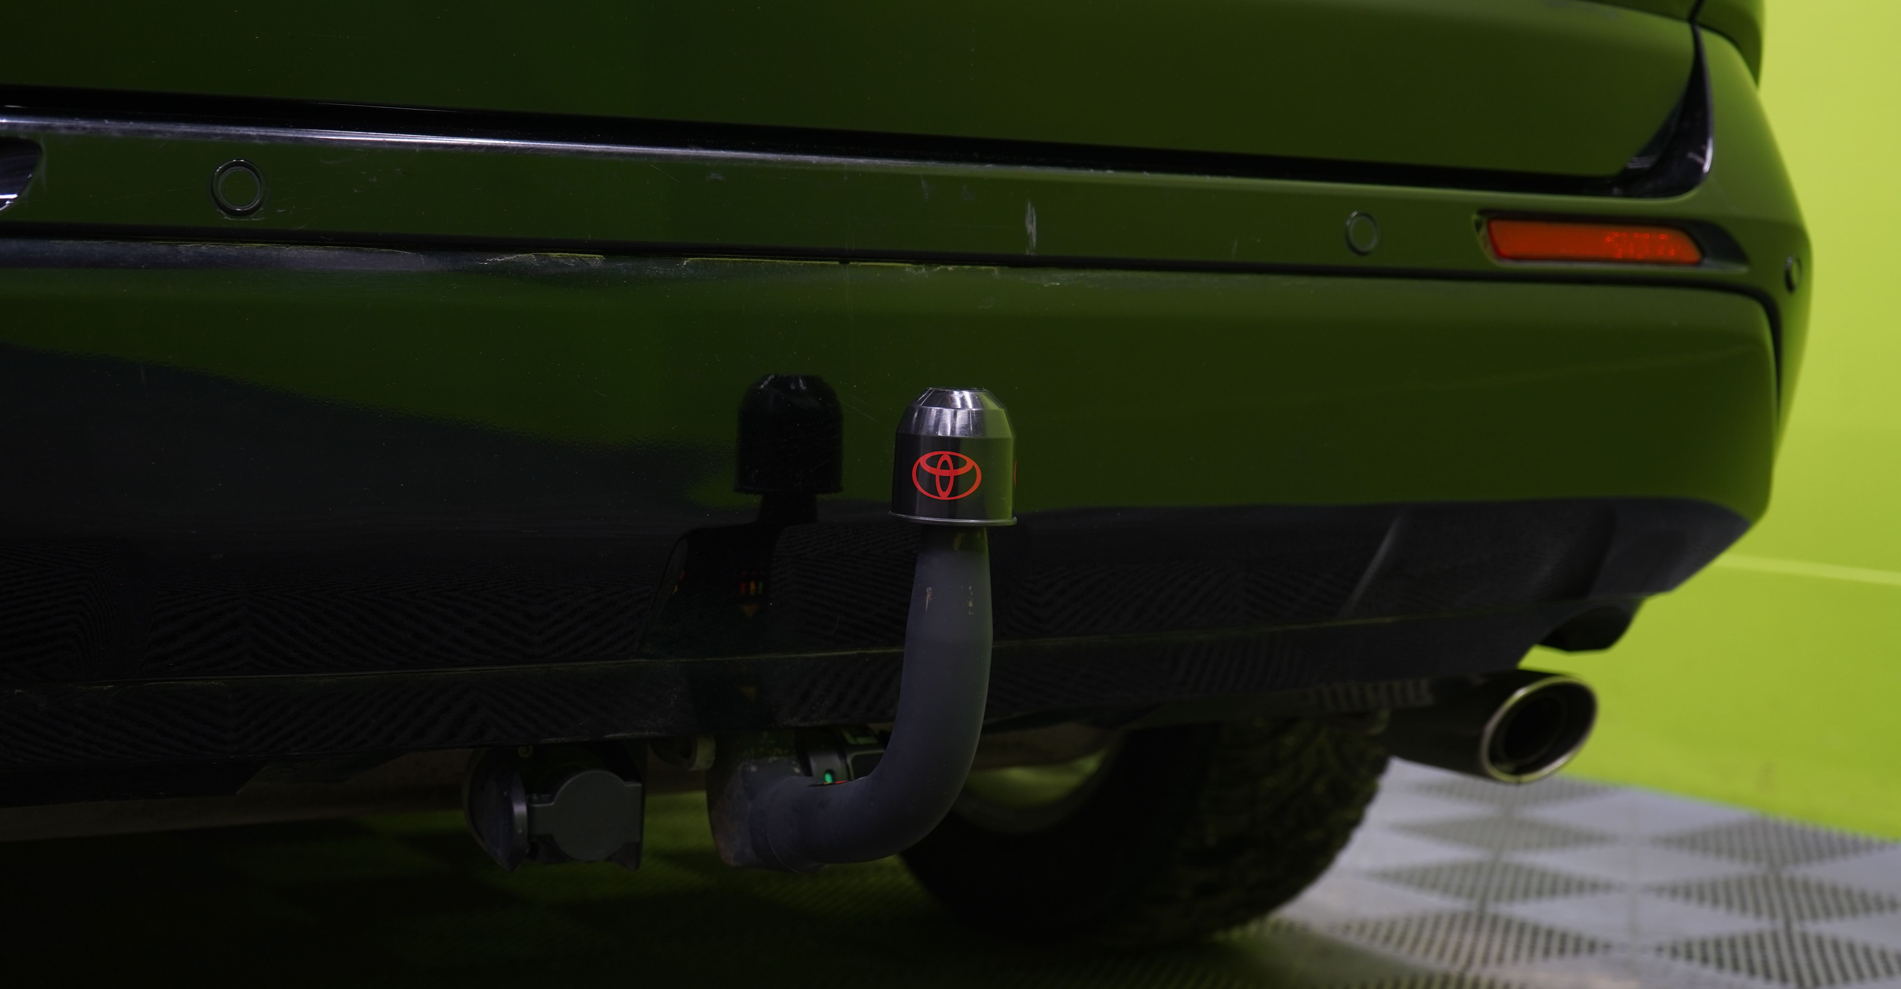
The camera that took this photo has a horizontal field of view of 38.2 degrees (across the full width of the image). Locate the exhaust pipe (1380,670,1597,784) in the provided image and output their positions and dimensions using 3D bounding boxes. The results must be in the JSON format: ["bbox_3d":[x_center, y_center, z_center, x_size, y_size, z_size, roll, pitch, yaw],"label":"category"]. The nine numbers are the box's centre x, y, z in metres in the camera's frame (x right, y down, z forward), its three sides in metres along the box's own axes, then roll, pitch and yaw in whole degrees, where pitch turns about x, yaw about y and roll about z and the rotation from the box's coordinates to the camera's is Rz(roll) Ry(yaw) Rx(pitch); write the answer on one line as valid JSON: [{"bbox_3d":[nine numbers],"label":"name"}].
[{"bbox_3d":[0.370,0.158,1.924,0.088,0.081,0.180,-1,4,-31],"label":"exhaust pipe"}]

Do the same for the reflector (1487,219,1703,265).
[{"bbox_3d":[0.416,-0.163,1.781,0.204,0.027,0.024,-1,4,-36],"label":"reflector"}]

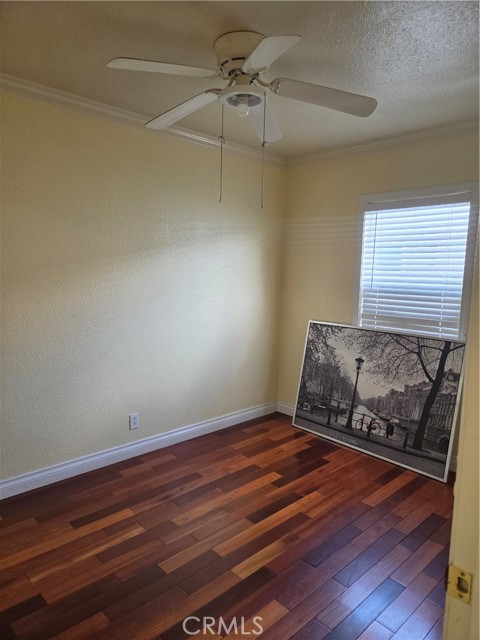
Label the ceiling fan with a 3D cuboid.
[{"bbox_3d":[-0.022,-1.118,2.003,1.200,0.305,1.200,-5,10,-43],"label":"ceiling fan"}]

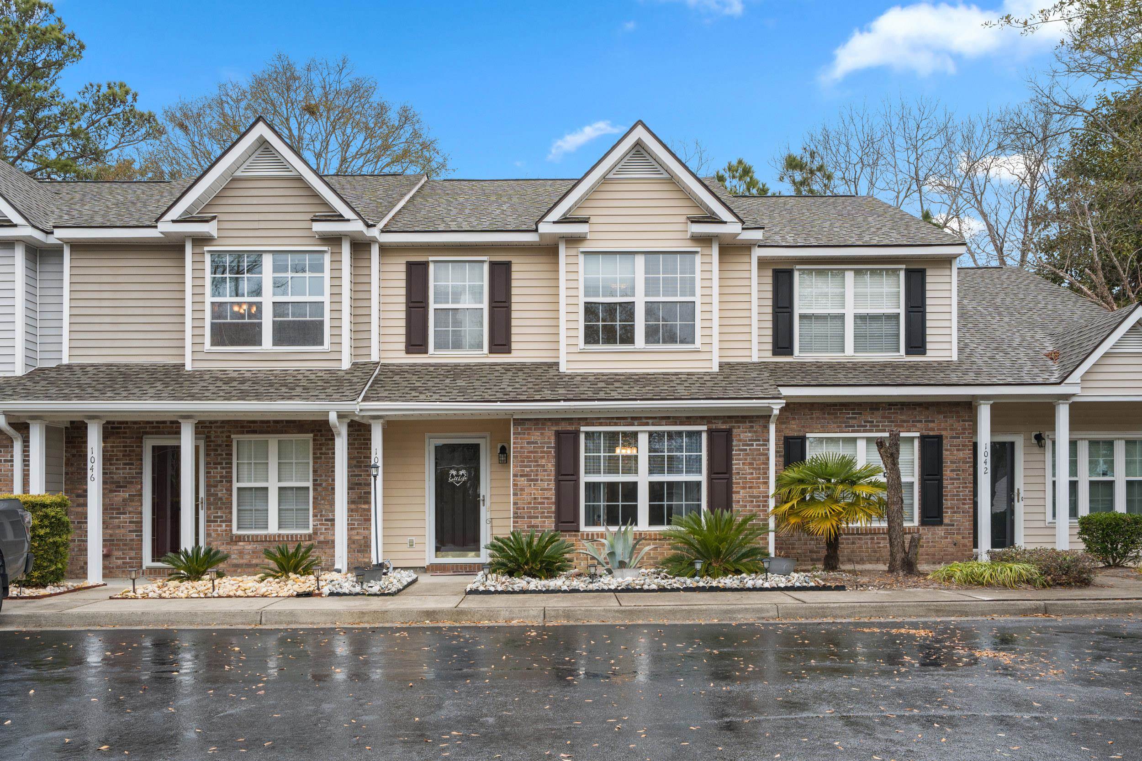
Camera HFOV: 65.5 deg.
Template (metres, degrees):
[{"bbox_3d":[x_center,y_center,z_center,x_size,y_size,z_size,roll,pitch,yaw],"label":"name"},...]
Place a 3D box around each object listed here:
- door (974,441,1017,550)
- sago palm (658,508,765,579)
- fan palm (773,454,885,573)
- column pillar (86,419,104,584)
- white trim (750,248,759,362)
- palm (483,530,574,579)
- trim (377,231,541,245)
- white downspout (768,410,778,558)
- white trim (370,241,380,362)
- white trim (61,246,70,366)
[{"bbox_3d":[7.269,1.982,15.250,0.820,1.950,0.070,0,-2,0],"label":"door"},{"bbox_3d":[2.054,2.339,12.700,1.500,0.980,1.350,0,-1,-2],"label":"sago palm"},{"bbox_3d":[4.049,2.058,13.900,1.820,1.850,1.700,0,-1,-2],"label":"fan palm"},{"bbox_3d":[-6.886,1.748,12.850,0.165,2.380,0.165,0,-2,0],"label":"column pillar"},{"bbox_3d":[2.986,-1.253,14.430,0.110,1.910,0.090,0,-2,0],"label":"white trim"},{"bbox_3d":[-0.570,2.394,12.200,1.220,0.690,1.120,0,-2,0],"label":"palm"},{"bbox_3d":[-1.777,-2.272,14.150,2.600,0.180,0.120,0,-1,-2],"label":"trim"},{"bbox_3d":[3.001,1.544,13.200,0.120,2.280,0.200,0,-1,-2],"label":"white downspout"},{"bbox_3d":[-3.127,-1.262,14.180,0.135,1.910,0.110,0,-1,-2],"label":"white trim"},{"bbox_3d":[-7.988,-1.220,14.050,0.110,1.920,0.100,0,-1,-2],"label":"white trim"}]

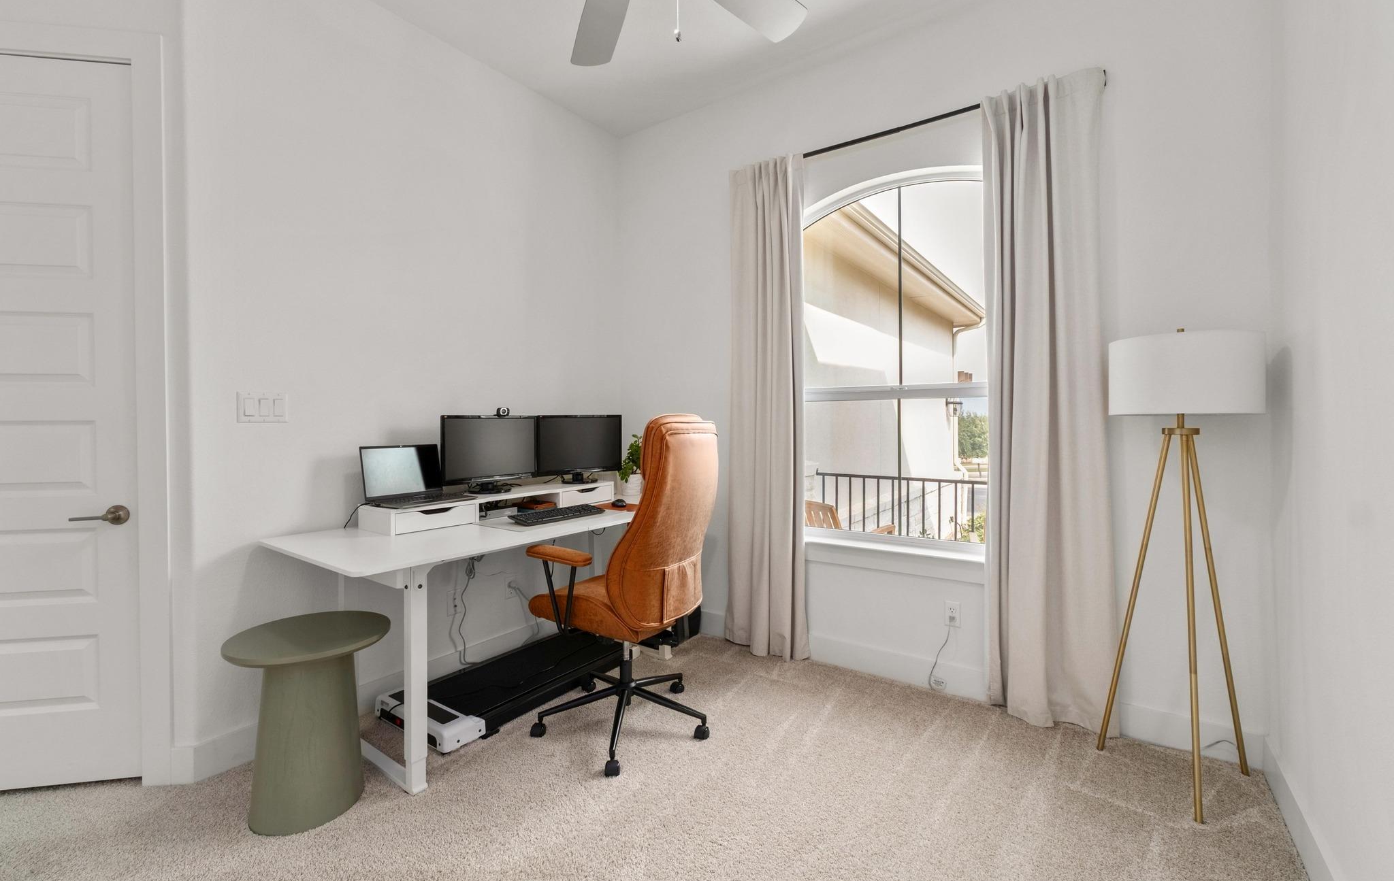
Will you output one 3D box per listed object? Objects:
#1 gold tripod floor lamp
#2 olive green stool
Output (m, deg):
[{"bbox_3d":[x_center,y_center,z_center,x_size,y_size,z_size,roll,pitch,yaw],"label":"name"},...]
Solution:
[{"bbox_3d":[1.663,0.402,1.988,0.450,1.568,0.450,1,2,35],"label":"gold tripod floor lamp"},{"bbox_3d":[-1.264,0.907,1.901,0.448,0.560,0.448,1,2,35],"label":"olive green stool"}]

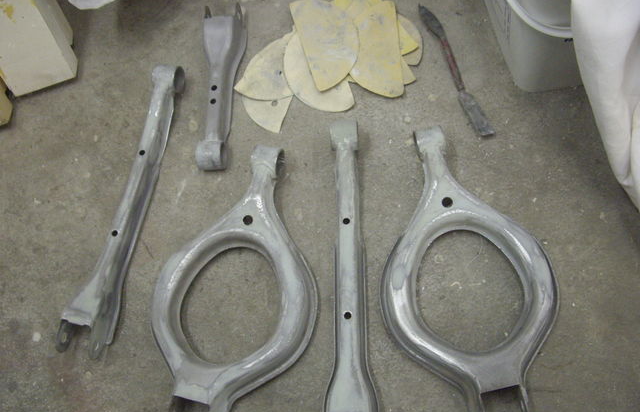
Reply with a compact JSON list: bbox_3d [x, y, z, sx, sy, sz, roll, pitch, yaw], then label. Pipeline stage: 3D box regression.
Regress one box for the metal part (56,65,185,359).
[{"bbox_3d":[-0.244,-0.006,0.886,0.054,0.042,0.392,8,69,13],"label":"metal part"}]

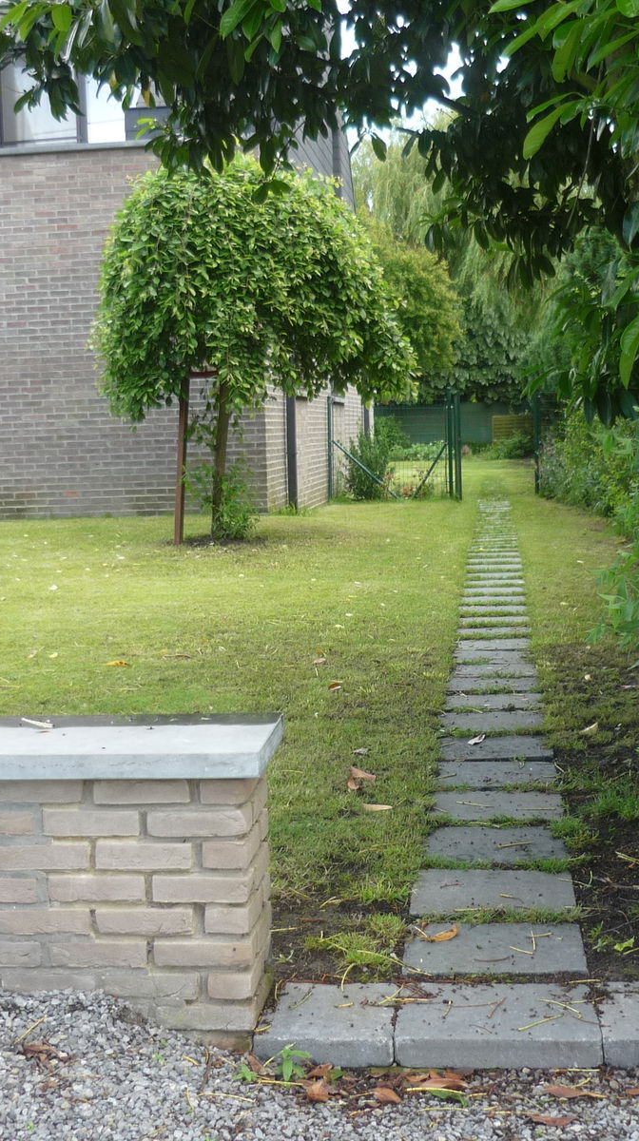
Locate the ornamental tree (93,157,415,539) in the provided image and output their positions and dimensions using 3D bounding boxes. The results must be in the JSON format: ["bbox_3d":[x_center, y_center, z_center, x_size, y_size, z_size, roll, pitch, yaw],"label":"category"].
[{"bbox_3d":[-0.496,-1.712,11.200,2.400,2.920,2.350,-2,6,-2],"label":"ornamental tree"}]

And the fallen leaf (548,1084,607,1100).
[{"bbox_3d":[0.455,0.925,2.565,0.102,0.011,0.036,0,6,18],"label":"fallen leaf"}]

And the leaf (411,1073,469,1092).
[{"bbox_3d":[0.218,0.925,2.617,0.097,0.017,0.042,-2,6,4],"label":"leaf"}]

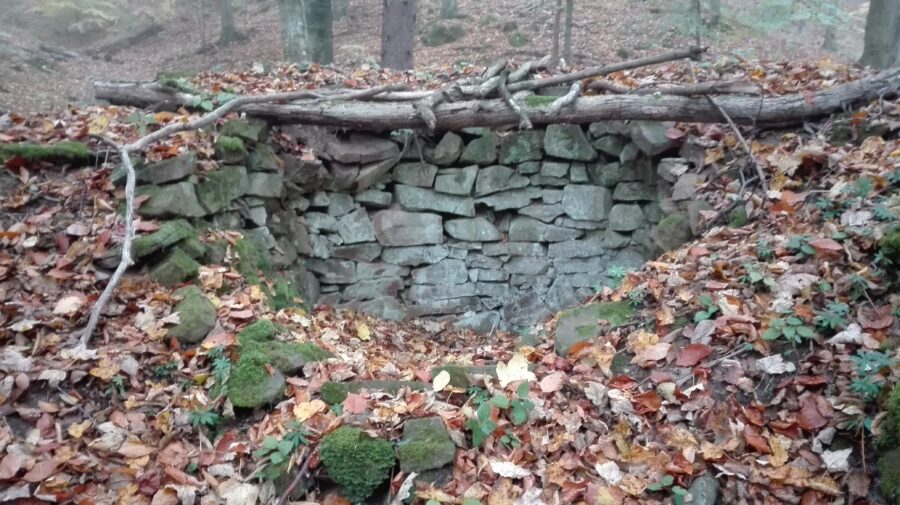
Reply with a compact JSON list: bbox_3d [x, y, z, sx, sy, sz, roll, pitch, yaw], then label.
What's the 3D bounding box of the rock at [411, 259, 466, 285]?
[{"bbox_3d":[-0.061,0.122,4.130,0.346,0.162,0.220,0,11,0],"label":"rock"}]

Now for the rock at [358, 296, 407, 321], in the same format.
[{"bbox_3d":[-0.428,0.355,4.079,0.293,0.148,0.220,0,11,0],"label":"rock"}]

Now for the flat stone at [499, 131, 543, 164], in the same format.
[{"bbox_3d":[0.427,-0.636,3.900,0.260,0.193,0.200,1,9,0],"label":"flat stone"}]

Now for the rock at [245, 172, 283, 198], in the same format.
[{"bbox_3d":[-0.850,-0.307,3.031,0.165,0.120,0.180,0,3,0],"label":"rock"}]

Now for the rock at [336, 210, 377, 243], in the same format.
[{"bbox_3d":[-0.491,-0.137,3.476,0.195,0.180,0.170,0,3,0],"label":"rock"}]

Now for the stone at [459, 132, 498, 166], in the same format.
[{"bbox_3d":[0.187,-0.659,4.084,0.232,0.198,0.210,0,11,0],"label":"stone"}]

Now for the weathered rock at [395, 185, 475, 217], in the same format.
[{"bbox_3d":[-0.077,-0.275,3.494,0.410,0.125,0.210,8,3,0],"label":"weathered rock"}]

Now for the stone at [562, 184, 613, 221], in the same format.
[{"bbox_3d":[0.755,-0.276,3.560,0.279,0.193,0.220,0,12,0],"label":"stone"}]

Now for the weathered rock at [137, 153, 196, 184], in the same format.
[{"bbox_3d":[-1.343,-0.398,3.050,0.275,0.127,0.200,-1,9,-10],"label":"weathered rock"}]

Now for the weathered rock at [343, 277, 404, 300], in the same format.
[{"bbox_3d":[-0.437,0.206,3.678,0.344,0.133,0.210,0,12,0],"label":"weathered rock"}]

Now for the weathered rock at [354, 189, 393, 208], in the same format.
[{"bbox_3d":[-0.421,-0.297,3.546,0.204,0.108,0.160,0,12,0],"label":"weathered rock"}]

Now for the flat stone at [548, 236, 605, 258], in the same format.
[{"bbox_3d":[0.811,-0.032,4.128,0.346,0.137,0.220,0,11,0],"label":"flat stone"}]

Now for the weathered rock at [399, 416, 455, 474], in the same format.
[{"bbox_3d":[-0.067,0.575,1.930,0.168,0.125,0.140,1,9,0],"label":"weathered rock"}]

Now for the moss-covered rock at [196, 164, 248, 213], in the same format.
[{"bbox_3d":[-1.294,-0.358,3.663,0.284,0.276,0.240,-4,12,-18],"label":"moss-covered rock"}]

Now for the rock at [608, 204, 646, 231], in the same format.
[{"bbox_3d":[0.987,-0.195,3.583,0.206,0.141,0.190,0,12,0],"label":"rock"}]

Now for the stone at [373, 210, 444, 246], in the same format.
[{"bbox_3d":[-0.252,-0.146,3.910,0.425,0.204,0.220,1,9,0],"label":"stone"}]

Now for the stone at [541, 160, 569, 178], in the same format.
[{"bbox_3d":[0.658,-0.522,4.053,0.171,0.111,0.150,0,11,0],"label":"stone"}]

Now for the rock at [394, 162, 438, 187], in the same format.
[{"bbox_3d":[-0.217,-0.491,4.054,0.279,0.147,0.210,0,11,0],"label":"rock"}]

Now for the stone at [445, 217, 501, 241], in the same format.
[{"bbox_3d":[0.119,-0.124,3.481,0.290,0.120,0.180,3,3,0],"label":"stone"}]

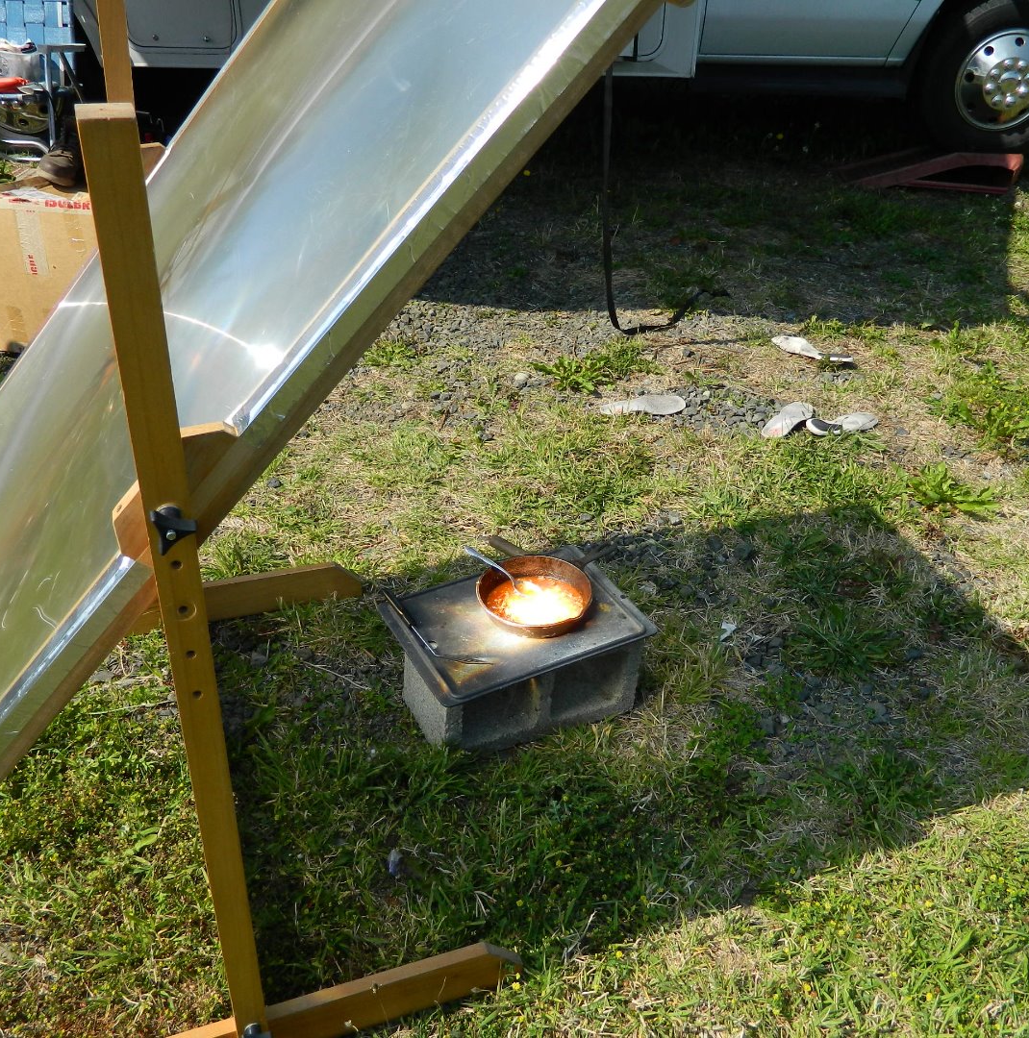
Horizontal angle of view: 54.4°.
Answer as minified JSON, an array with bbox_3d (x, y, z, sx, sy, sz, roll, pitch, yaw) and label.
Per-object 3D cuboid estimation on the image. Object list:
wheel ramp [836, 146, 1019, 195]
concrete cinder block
[{"bbox_3d":[2.126,-1.837,5.141,0.803,0.200,0.270,6,34,6],"label":"wheel ramp"},{"bbox_3d":[0.014,0.286,1.895,0.395,0.190,0.193,-14,37,-23],"label":"concrete cinder block"}]

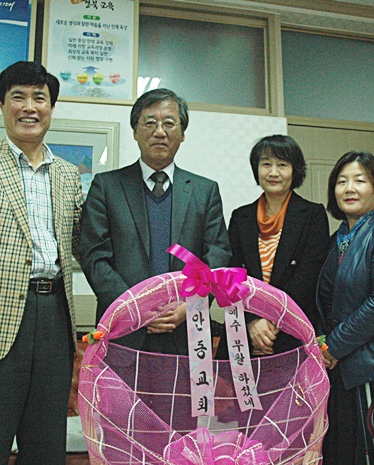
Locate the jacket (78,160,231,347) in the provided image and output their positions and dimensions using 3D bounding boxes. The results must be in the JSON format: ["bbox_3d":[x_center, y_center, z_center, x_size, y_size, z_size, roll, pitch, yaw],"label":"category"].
[{"bbox_3d":[-0.108,0.091,1.792,0.530,0.710,0.340,1,-7,-7],"label":"jacket"}]

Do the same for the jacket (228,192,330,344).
[{"bbox_3d":[0.339,0.141,1.978,0.440,0.610,0.300,-2,-7,14],"label":"jacket"}]

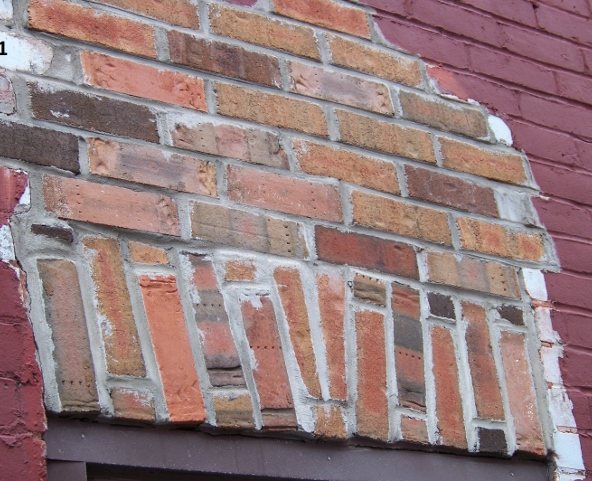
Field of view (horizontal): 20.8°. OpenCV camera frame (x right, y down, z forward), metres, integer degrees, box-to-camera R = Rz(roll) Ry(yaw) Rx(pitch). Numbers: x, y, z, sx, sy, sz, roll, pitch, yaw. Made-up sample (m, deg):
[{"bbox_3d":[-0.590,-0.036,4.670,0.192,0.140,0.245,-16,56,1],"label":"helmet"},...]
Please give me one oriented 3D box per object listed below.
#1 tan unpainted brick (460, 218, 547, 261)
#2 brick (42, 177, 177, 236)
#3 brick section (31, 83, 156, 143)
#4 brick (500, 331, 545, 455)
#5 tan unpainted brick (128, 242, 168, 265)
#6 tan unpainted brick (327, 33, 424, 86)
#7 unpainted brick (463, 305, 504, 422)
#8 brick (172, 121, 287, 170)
[{"bbox_3d":[0.308,0.019,2.645,0.195,0.055,0.093,10,-28,-36],"label":"tan unpainted brick"},{"bbox_3d":[-0.272,-0.030,2.182,0.204,0.056,0.093,10,-28,-36],"label":"brick"},{"bbox_3d":[-0.304,-0.155,2.265,0.199,0.056,0.094,10,-30,-34],"label":"brick section"},{"bbox_3d":[0.334,0.260,2.598,0.056,0.201,0.092,14,-32,-33],"label":"brick"},{"bbox_3d":[-0.227,0.038,2.216,0.058,0.028,0.094,7,-29,-36],"label":"tan unpainted brick"},{"bbox_3d":[0.108,-0.279,2.720,0.199,0.056,0.092,10,-30,-35],"label":"tan unpainted brick"},{"bbox_3d":[0.258,0.203,2.507,0.054,0.194,0.093,11,-29,-36],"label":"unpainted brick"},{"bbox_3d":[-0.123,-0.125,2.392,0.198,0.056,0.094,10,-30,-34],"label":"brick"}]

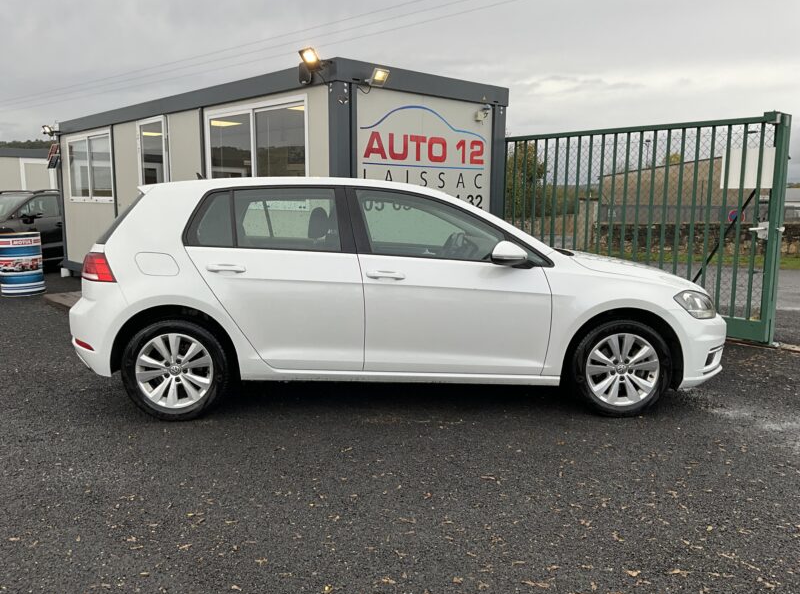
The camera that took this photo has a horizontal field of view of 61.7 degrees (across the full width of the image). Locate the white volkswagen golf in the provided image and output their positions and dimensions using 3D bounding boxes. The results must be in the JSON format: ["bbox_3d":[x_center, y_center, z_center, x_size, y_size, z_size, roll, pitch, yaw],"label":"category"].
[{"bbox_3d":[0.012,-0.116,4.771,4.258,1.470,1.790,0,8,-2],"label":"white volkswagen golf"}]

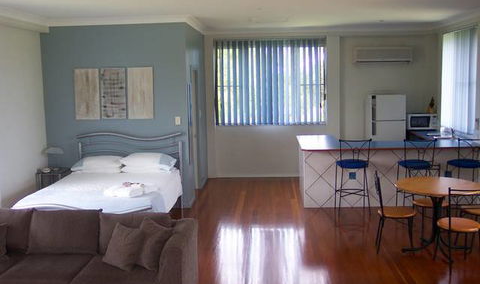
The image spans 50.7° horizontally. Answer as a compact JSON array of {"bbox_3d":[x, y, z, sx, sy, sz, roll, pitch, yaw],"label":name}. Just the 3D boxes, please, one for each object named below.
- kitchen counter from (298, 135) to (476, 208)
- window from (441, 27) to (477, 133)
[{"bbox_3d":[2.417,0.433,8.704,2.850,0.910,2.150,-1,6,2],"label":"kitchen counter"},{"bbox_3d":[3.790,-1.062,8.782,0.110,1.694,1.684,-1,7,4],"label":"window"}]

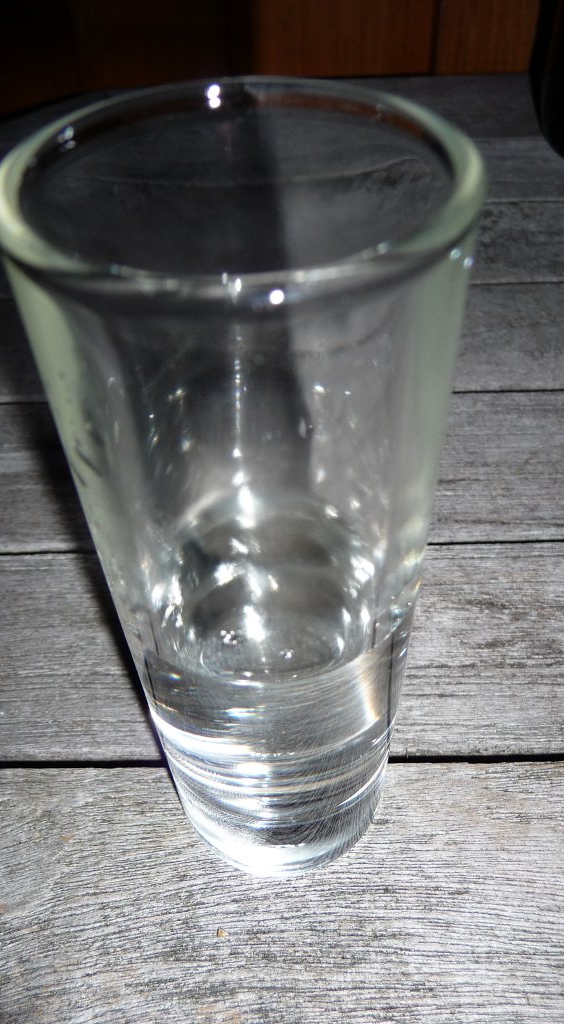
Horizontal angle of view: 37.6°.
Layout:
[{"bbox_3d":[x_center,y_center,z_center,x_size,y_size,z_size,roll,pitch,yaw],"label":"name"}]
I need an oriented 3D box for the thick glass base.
[{"bbox_3d":[0.000,0.037,0.134,0.036,0.023,0.036,-3,47,0],"label":"thick glass base"}]

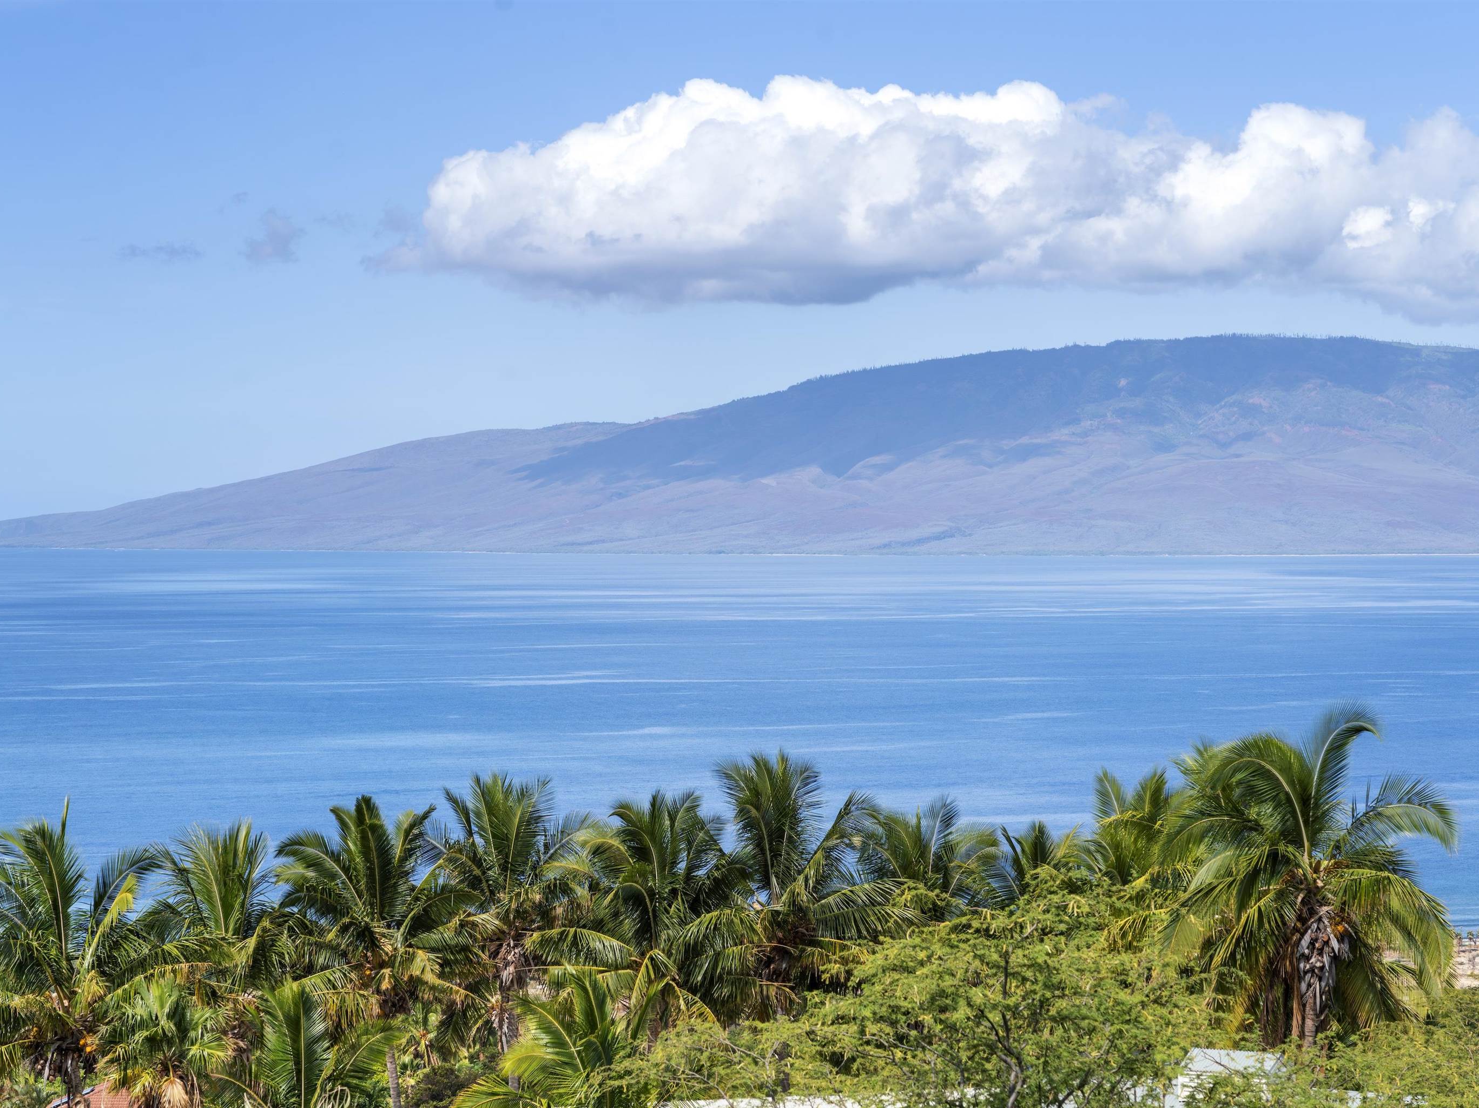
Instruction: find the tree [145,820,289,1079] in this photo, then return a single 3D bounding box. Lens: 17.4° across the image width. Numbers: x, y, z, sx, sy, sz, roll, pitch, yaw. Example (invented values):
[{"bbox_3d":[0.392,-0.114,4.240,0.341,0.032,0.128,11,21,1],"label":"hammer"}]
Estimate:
[{"bbox_3d":[-15.720,12.820,148.051,5.600,9.300,5.600,0,1,0],"label":"tree"}]

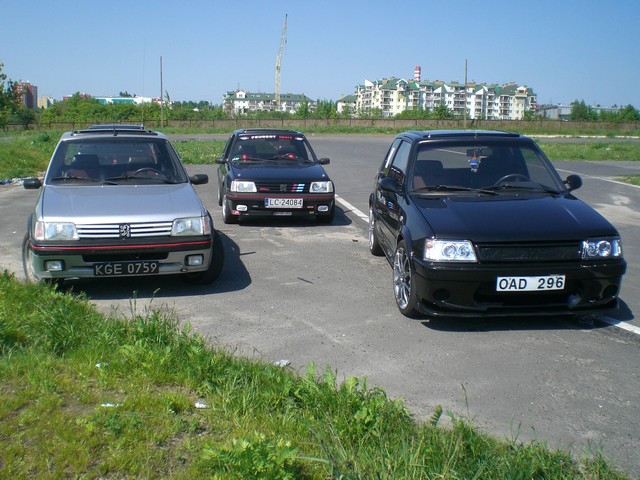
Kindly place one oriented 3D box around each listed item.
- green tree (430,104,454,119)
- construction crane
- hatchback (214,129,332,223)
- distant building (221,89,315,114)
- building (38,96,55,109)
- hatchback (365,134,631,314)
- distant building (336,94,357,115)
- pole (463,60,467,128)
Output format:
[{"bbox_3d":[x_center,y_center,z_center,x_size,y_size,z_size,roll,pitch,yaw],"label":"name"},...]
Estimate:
[{"bbox_3d":[21.402,-22.065,123.037,4.300,3.266,4.000,0,10,0],"label":"green tree"},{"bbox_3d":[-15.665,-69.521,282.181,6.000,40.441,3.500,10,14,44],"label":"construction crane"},{"bbox_3d":[-0.763,-1.106,11.083,1.620,1.350,3.710,-2,10,-9],"label":"hatchback"},{"bbox_3d":[-23.516,-62.472,325.082,43.000,12.269,13.000,0,10,0],"label":"distant building"},{"bbox_3d":[-248.016,-120.881,638.699,15.000,17.866,15.000,-6,12,-29],"label":"building"},{"bbox_3d":[1.426,-0.291,6.509,1.620,1.350,3.710,0,10,-2],"label":"hatchback"},{"bbox_3d":[12.755,-59.842,315.393,14.000,10.387,12.000,0,10,0],"label":"distant building"},{"bbox_3d":[15.741,-15.871,76.401,0.250,7.402,0.250,0,10,0],"label":"pole"}]

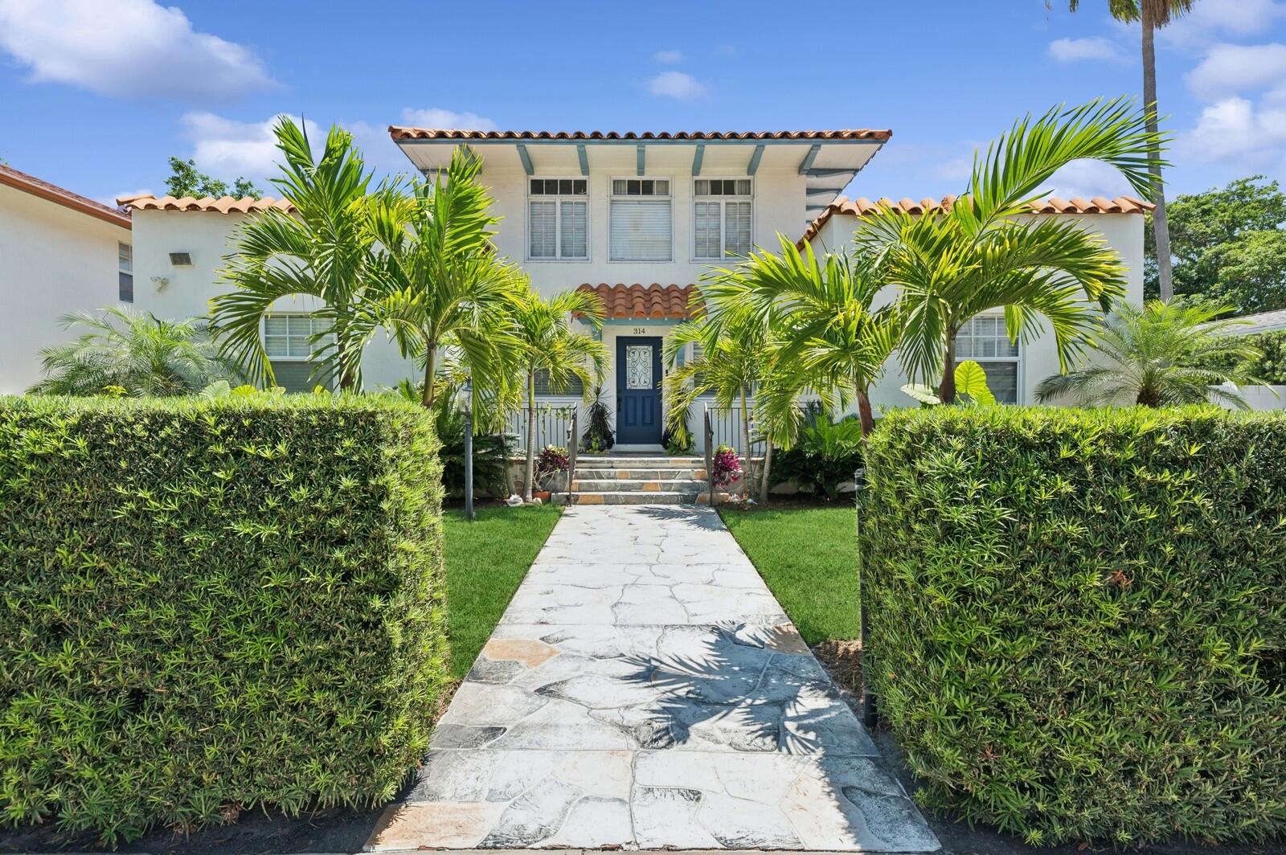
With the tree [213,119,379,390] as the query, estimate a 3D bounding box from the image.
[{"bbox_3d":[-2.800,-0.450,4.950,1.550,4.000,1.600,0,1,0],"label":"tree"}]

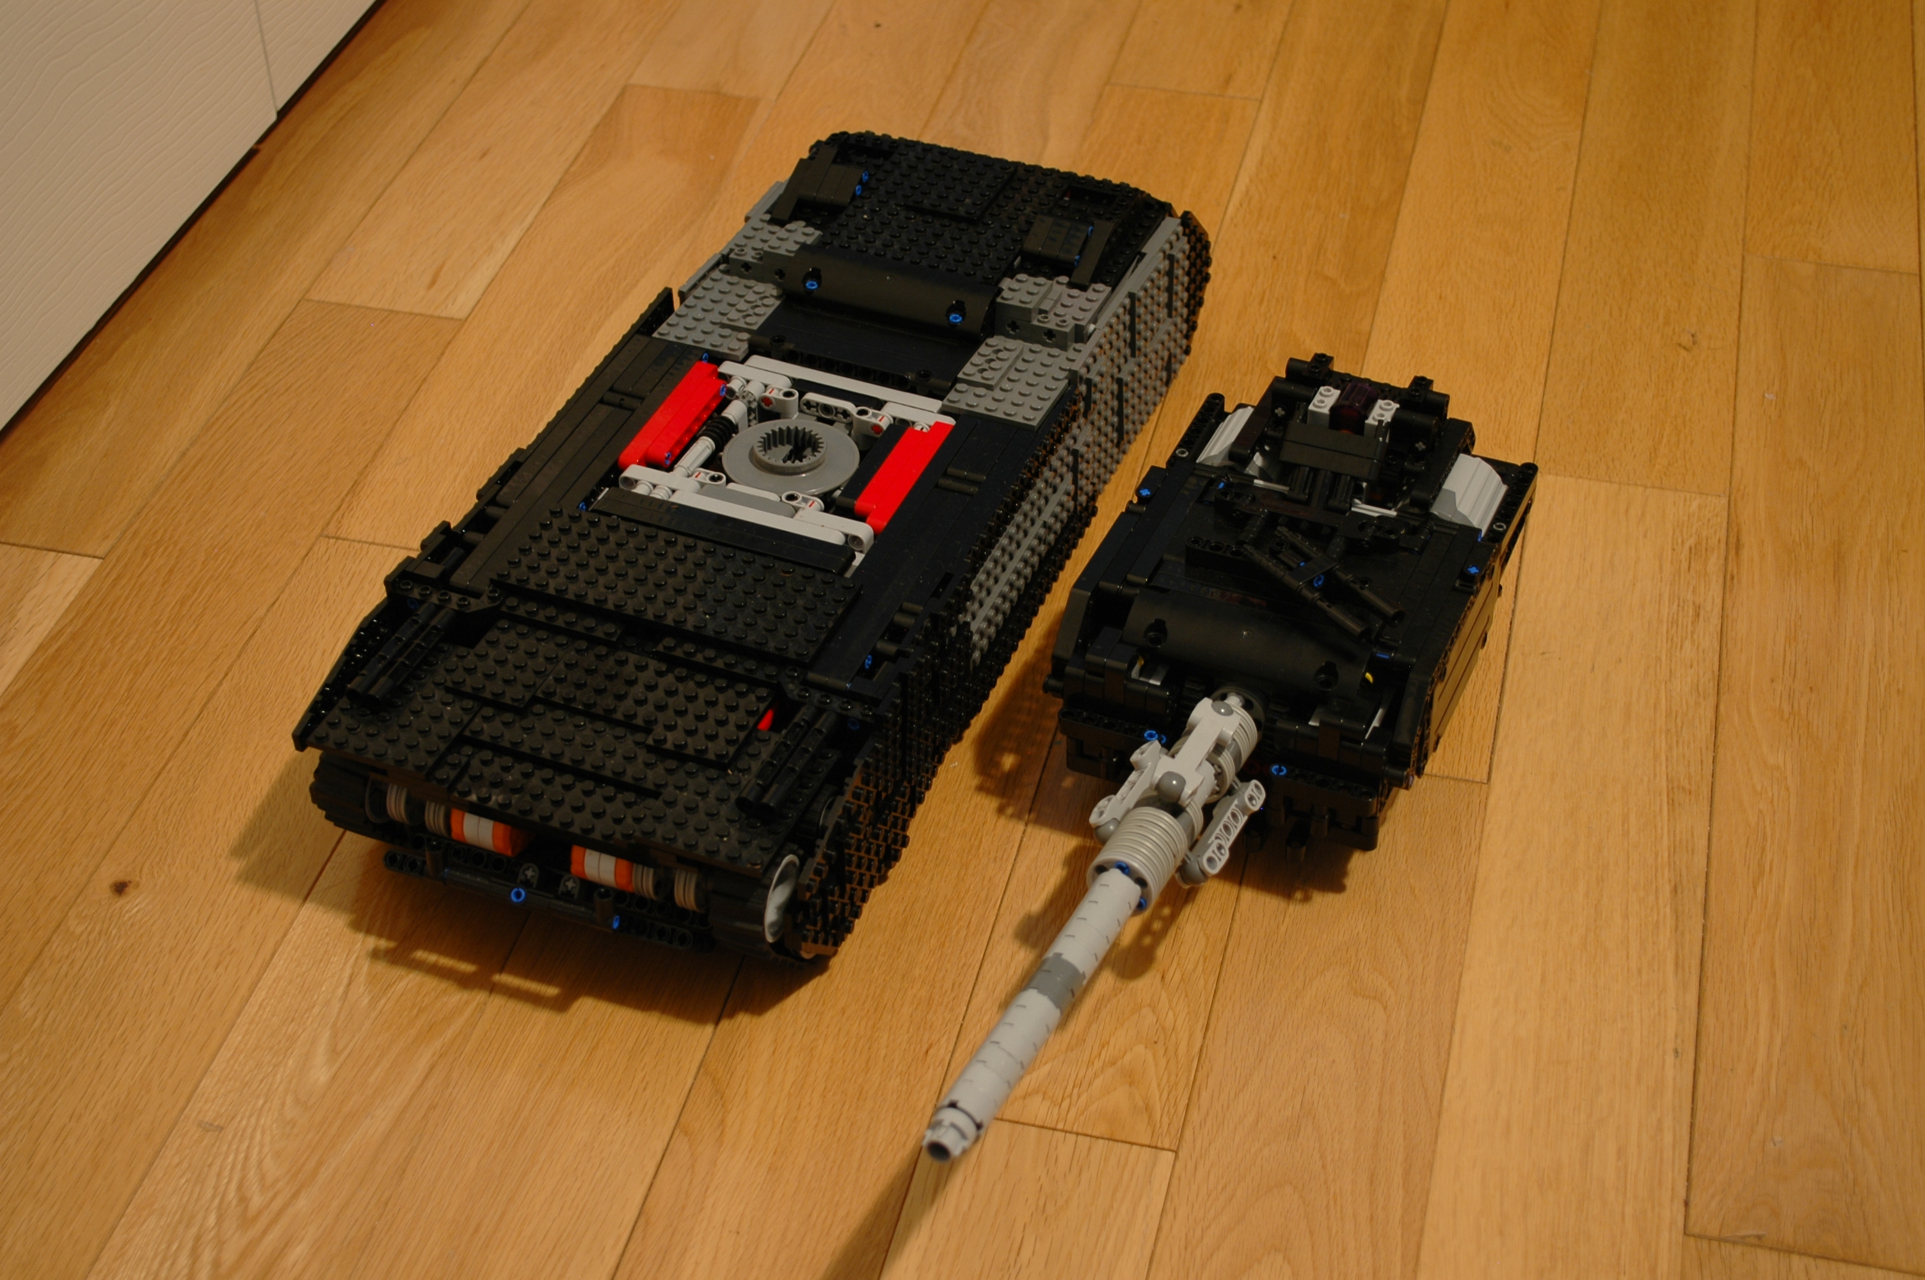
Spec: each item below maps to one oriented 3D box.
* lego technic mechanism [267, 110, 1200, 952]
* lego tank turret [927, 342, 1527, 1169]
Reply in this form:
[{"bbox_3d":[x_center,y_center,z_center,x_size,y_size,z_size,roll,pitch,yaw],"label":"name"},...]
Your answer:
[{"bbox_3d":[-0.060,-0.061,1.111,0.190,0.100,0.452,14,43,17],"label":"lego technic mechanism"},{"bbox_3d":[0.081,0.050,0.969,0.136,0.108,0.447,14,43,17],"label":"lego tank turret"}]

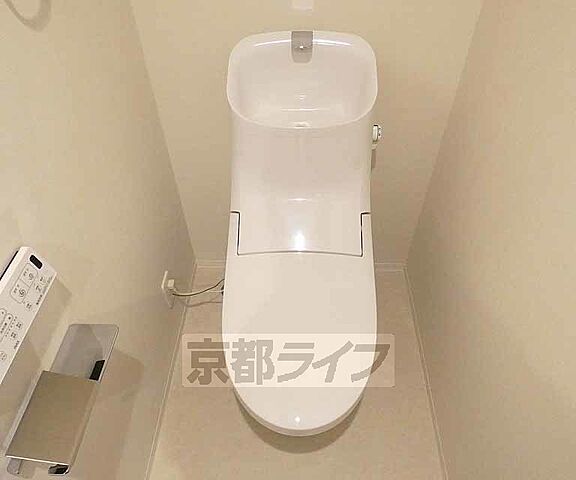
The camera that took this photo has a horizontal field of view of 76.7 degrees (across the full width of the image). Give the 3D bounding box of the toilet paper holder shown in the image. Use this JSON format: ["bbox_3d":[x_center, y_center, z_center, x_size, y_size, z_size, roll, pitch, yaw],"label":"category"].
[{"bbox_3d":[-0.348,0.246,0.592,0.097,0.060,0.215,1,46,2],"label":"toilet paper holder"}]

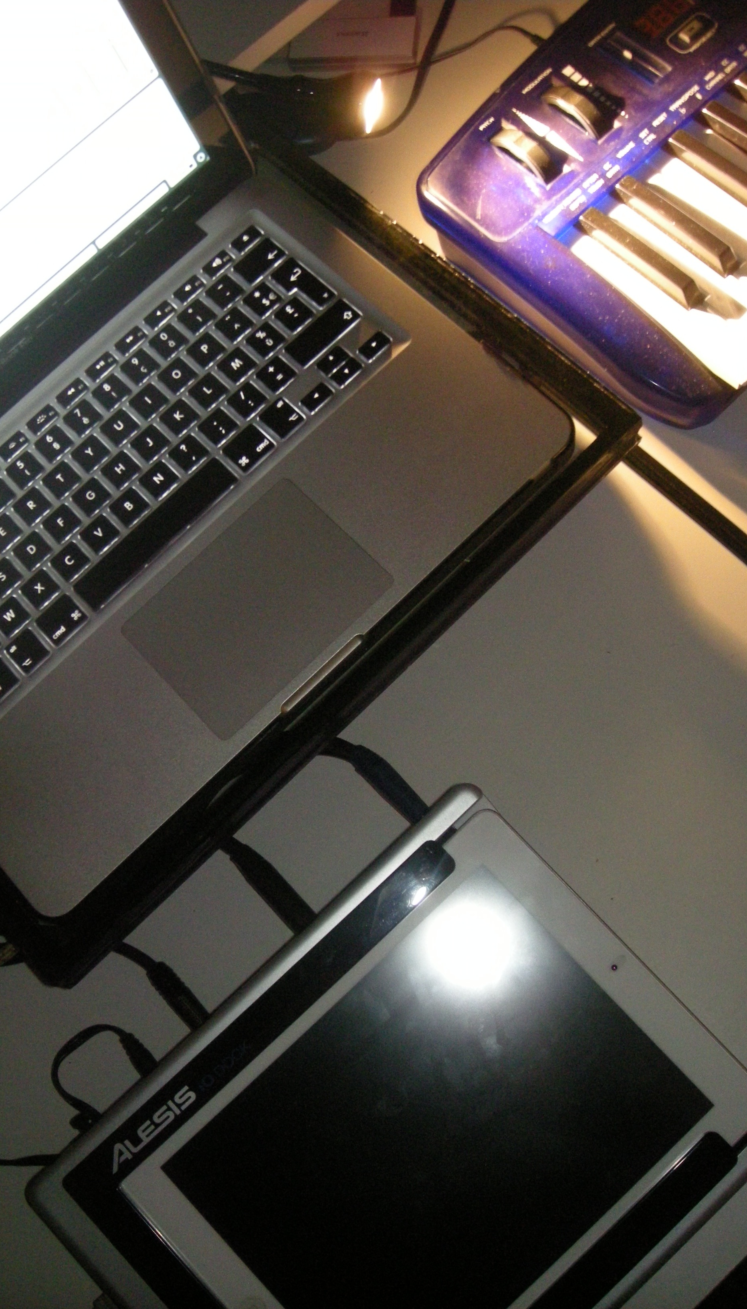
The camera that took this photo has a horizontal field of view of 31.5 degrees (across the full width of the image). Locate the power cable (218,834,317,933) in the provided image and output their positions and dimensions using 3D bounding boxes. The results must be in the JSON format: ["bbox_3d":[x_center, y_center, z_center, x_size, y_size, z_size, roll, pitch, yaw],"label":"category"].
[{"bbox_3d":[-0.051,0.106,0.628,0.016,0.018,0.064,-43,71,-5],"label":"power cable"}]

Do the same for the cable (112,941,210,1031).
[{"bbox_3d":[-0.100,0.153,0.624,0.062,0.017,0.015,37,82,18],"label":"cable"}]

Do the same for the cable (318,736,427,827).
[{"bbox_3d":[0.002,0.059,0.635,0.061,0.018,0.018,36,82,18],"label":"cable"}]

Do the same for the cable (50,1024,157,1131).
[{"bbox_3d":[-0.131,0.196,0.625,0.040,0.028,0.056,39,83,18],"label":"cable"}]

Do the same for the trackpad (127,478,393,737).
[{"bbox_3d":[-0.053,-0.022,0.605,0.105,0.005,0.077,-43,71,-5],"label":"trackpad"}]

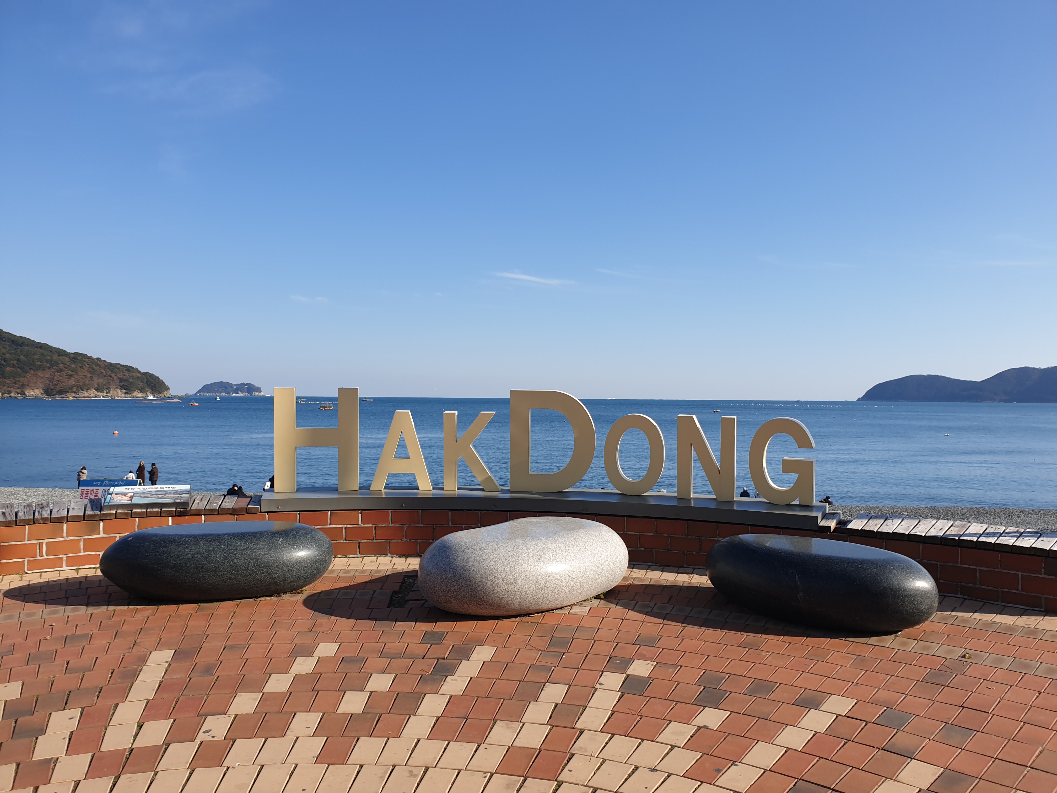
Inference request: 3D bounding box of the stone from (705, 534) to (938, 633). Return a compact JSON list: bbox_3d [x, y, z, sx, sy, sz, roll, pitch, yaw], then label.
[{"bbox_3d":[1.767,1.117,4.923,0.866,0.442,1.426,0,0,-42],"label":"stone"}]

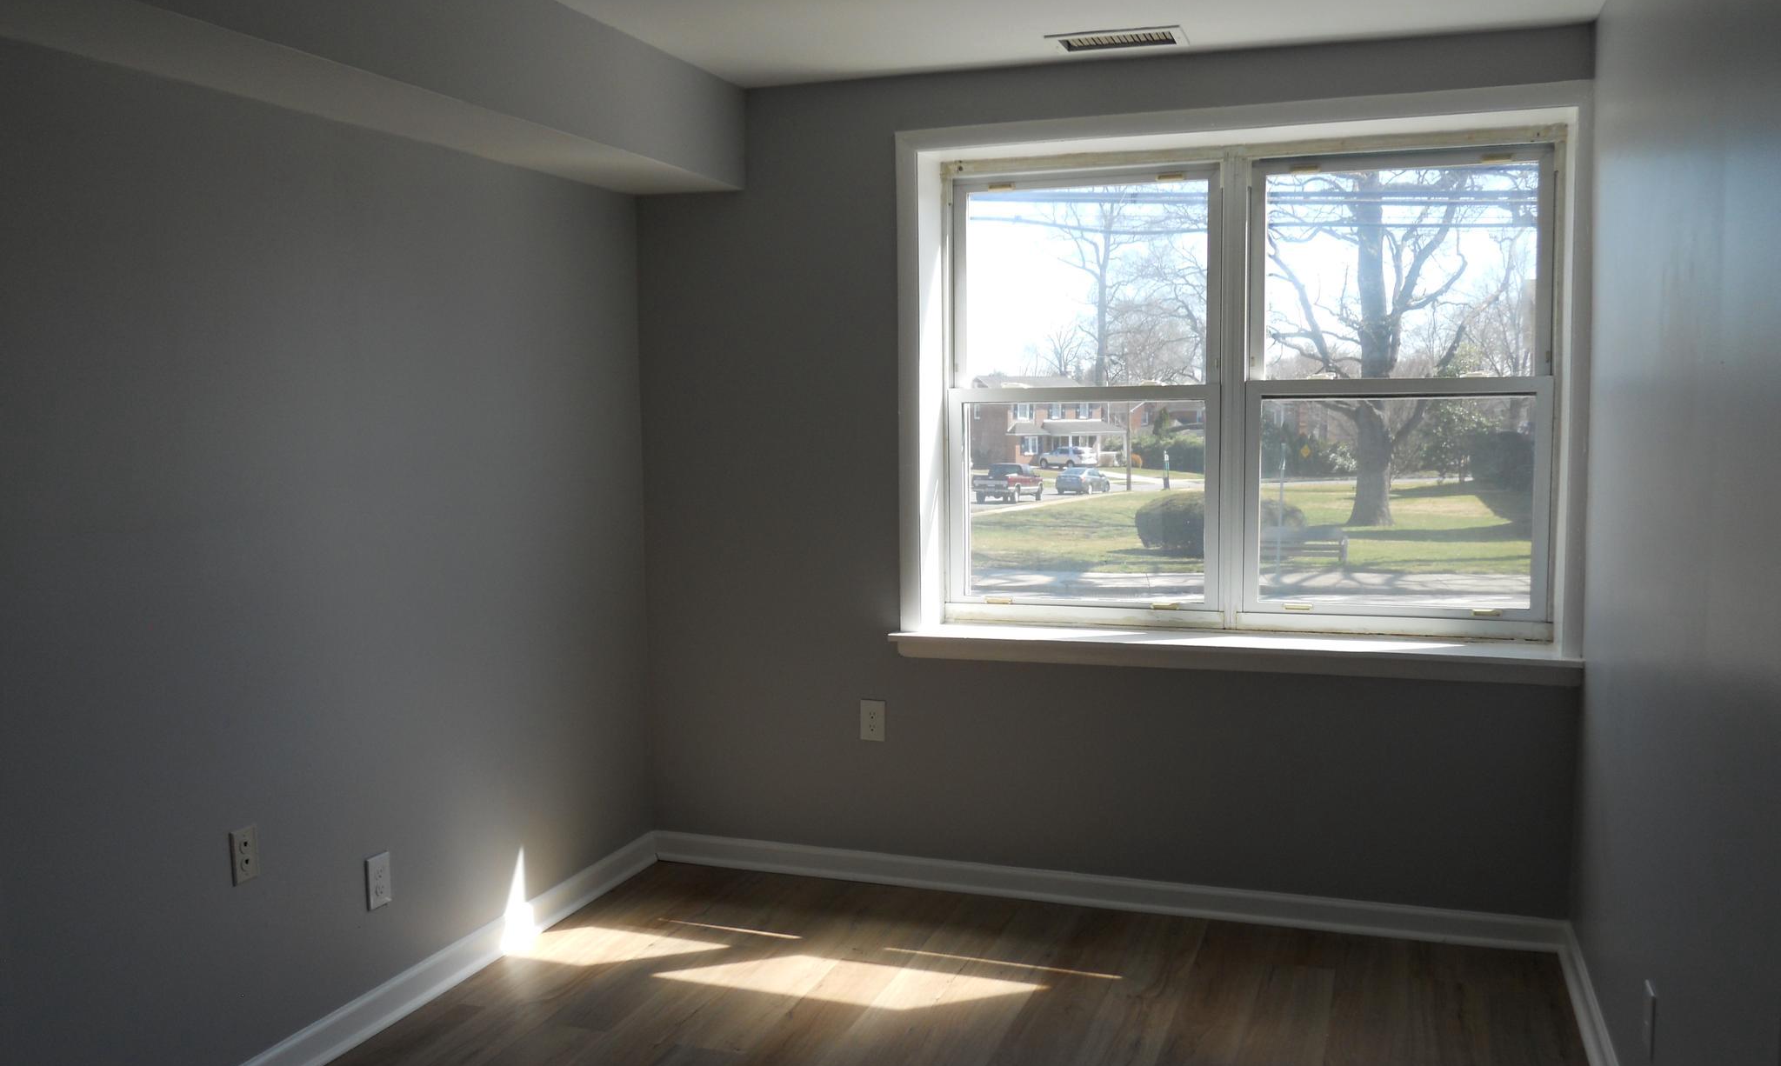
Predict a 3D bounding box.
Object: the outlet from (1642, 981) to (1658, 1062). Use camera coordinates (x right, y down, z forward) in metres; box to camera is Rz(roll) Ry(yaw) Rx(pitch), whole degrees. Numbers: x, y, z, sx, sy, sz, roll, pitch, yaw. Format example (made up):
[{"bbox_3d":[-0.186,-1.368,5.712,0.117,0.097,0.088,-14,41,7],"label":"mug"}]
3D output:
[{"bbox_3d":[1.375,0.886,2.620,0.010,0.122,0.077,1,6,19],"label":"outlet"}]

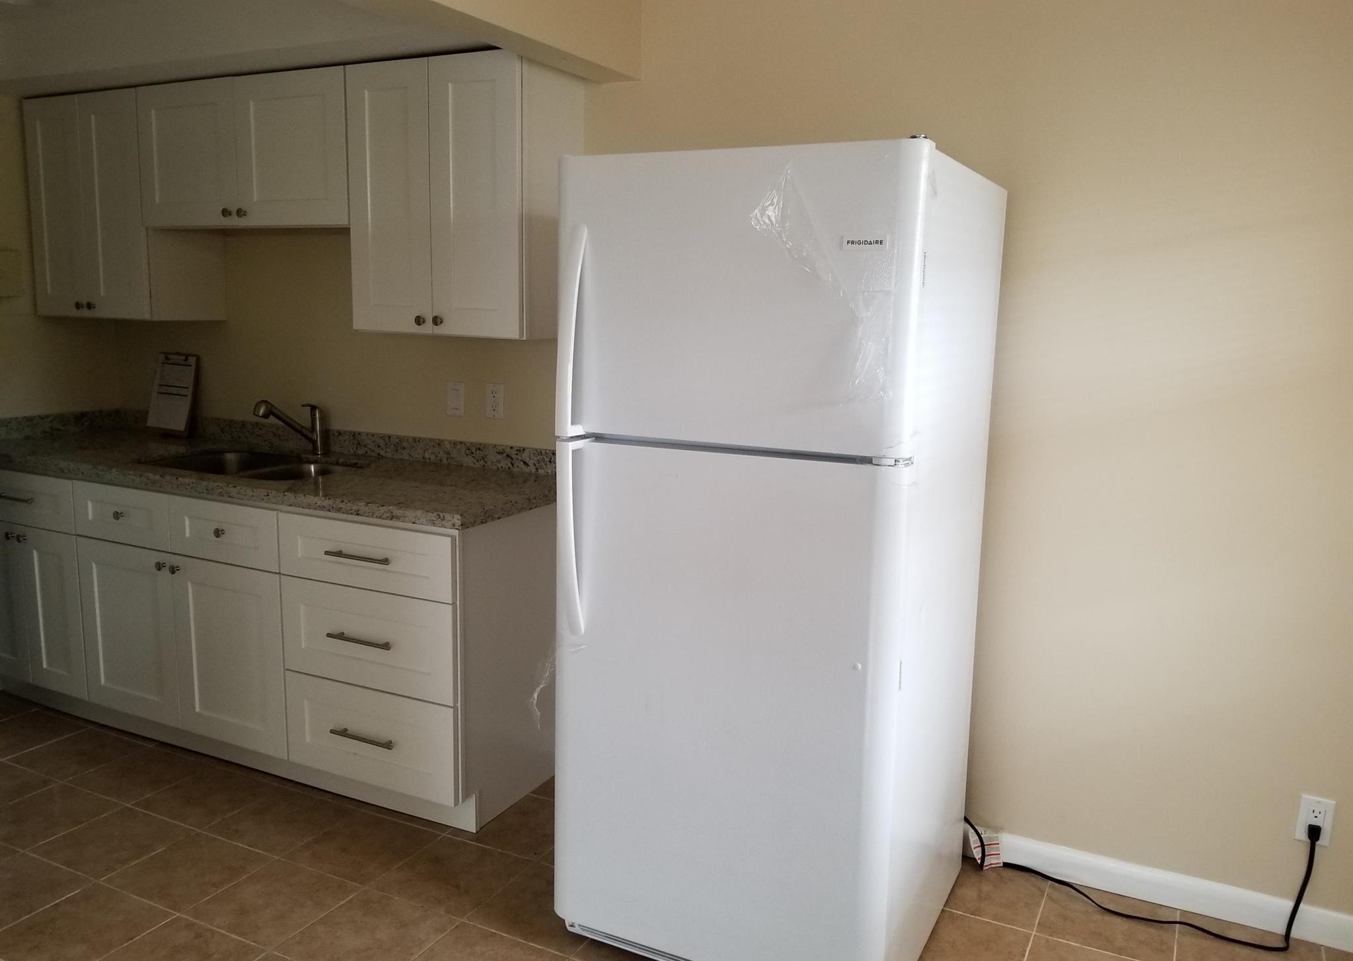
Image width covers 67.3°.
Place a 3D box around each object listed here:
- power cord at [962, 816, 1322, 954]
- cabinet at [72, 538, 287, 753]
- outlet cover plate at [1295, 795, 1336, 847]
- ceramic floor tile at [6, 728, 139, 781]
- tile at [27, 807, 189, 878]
[{"bbox_3d":[1.101,0.909,2.505,0.810,0.295,0.100,5,10,26],"label":"power cord"},{"bbox_3d":[-1.422,0.466,3.434,0.916,0.563,0.600,6,10,26],"label":"cabinet"},{"bbox_3d":[1.474,0.784,2.343,0.070,0.114,0.012,5,10,26],"label":"outlet cover plate"},{"bbox_3d":[-1.934,0.889,3.287,0.300,0.010,0.300,6,10,26],"label":"ceramic floor tile"},{"bbox_3d":[-1.528,0.982,2.760,0.300,0.010,0.300,6,10,26],"label":"tile"}]

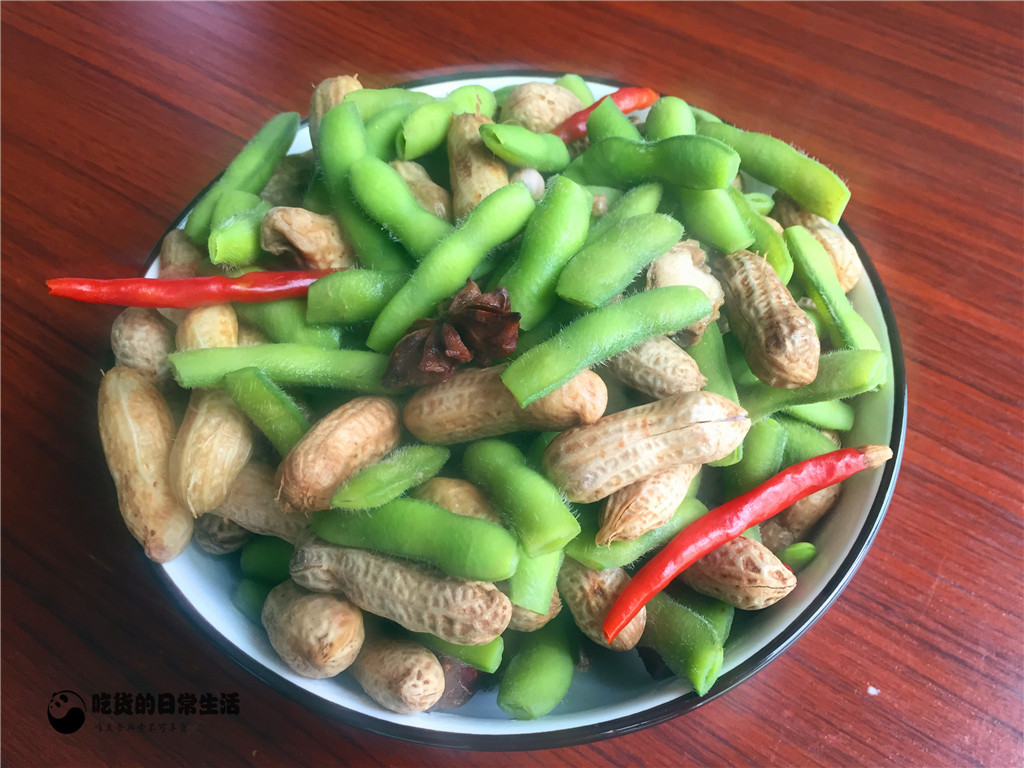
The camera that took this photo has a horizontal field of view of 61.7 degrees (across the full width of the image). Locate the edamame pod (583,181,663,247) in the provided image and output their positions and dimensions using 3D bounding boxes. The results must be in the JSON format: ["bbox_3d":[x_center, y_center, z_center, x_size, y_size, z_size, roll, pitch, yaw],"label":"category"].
[{"bbox_3d":[0.022,-0.036,0.209,0.037,0.011,0.012,-41,64,-8],"label":"edamame pod"}]

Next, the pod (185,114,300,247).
[{"bbox_3d":[-0.070,-0.054,0.225,0.012,0.010,0.044,29,77,17],"label":"pod"}]

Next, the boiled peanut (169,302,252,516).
[{"bbox_3d":[-0.065,0.005,0.186,0.016,0.015,0.047,-3,74,-2],"label":"boiled peanut"}]

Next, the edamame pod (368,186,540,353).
[{"bbox_3d":[-0.012,-0.026,0.193,0.012,0.011,0.053,36,73,22],"label":"edamame pod"}]

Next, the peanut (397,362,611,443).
[{"bbox_3d":[-0.001,0.004,0.175,0.042,0.016,0.016,-5,59,-2],"label":"peanut"}]

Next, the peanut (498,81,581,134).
[{"bbox_3d":[0.010,-0.071,0.232,0.026,0.016,0.016,34,64,17],"label":"peanut"}]

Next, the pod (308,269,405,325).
[{"bbox_3d":[-0.030,-0.022,0.192,0.031,0.009,0.012,-12,58,-10],"label":"pod"}]

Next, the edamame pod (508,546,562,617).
[{"bbox_3d":[0.007,0.031,0.172,0.011,0.009,0.031,11,67,7],"label":"edamame pod"}]

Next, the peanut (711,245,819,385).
[{"bbox_3d":[0.055,-0.015,0.189,0.016,0.016,0.033,-6,53,-4],"label":"peanut"}]

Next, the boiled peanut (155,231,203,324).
[{"bbox_3d":[-0.084,-0.027,0.216,0.011,0.011,0.034,-8,55,-4],"label":"boiled peanut"}]

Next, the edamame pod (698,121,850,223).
[{"bbox_3d":[0.067,-0.057,0.225,0.049,0.011,0.012,37,66,23],"label":"edamame pod"}]

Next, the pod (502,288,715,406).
[{"bbox_3d":[0.021,-0.008,0.178,0.048,0.011,0.012,-22,60,-9],"label":"pod"}]

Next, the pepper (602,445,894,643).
[{"bbox_3d":[0.048,0.028,0.173,0.075,0.009,0.013,-27,62,-18],"label":"pepper"}]

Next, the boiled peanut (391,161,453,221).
[{"bbox_3d":[-0.021,-0.044,0.214,0.014,0.013,0.029,-31,80,-18],"label":"boiled peanut"}]

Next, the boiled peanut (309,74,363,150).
[{"bbox_3d":[-0.049,-0.072,0.237,0.013,0.013,0.027,11,88,8],"label":"boiled peanut"}]

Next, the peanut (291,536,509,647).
[{"bbox_3d":[-0.023,0.041,0.175,0.047,0.016,0.016,9,60,11],"label":"peanut"}]

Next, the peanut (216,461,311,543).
[{"bbox_3d":[-0.052,0.025,0.178,0.029,0.015,0.015,22,61,11],"label":"peanut"}]

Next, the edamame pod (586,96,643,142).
[{"bbox_3d":[0.033,-0.063,0.233,0.013,0.011,0.035,-26,74,-11],"label":"edamame pod"}]

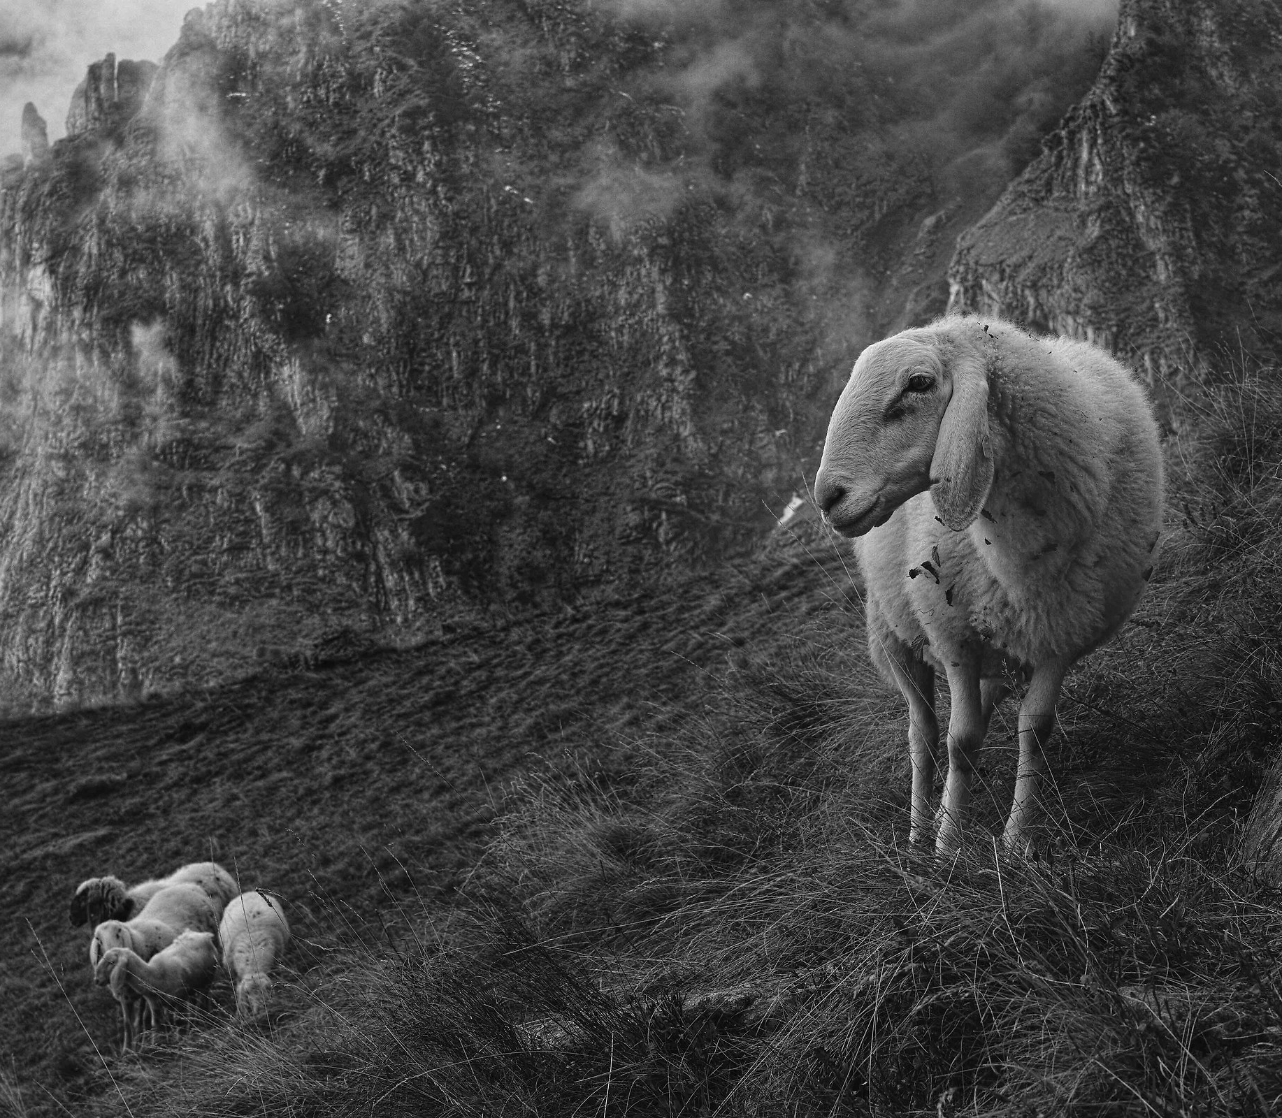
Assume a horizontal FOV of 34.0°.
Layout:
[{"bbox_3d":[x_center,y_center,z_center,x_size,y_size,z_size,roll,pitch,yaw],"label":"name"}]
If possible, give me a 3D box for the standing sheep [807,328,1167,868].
[{"bbox_3d":[0.600,0.038,3.550,0.520,0.840,1.100,1,4,12],"label":"standing sheep"}]

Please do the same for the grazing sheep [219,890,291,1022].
[{"bbox_3d":[-2.246,2.357,12.200,0.410,0.720,1.120,-1,3,-10],"label":"grazing sheep"}]

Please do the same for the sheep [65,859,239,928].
[{"bbox_3d":[-2.956,2.329,12.800,0.410,0.770,1.120,2,4,30],"label":"sheep"}]

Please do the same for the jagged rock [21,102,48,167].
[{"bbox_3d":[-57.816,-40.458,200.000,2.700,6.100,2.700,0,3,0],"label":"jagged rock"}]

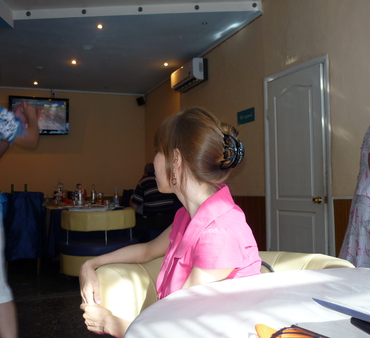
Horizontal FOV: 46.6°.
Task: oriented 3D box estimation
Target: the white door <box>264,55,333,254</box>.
[{"bbox_3d":[0.890,0.213,3.453,0.090,2.090,0.725,2,-4,-30],"label":"white door"}]

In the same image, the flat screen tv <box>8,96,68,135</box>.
[{"bbox_3d":[-2.176,-0.801,6.439,0.840,0.540,0.090,1,-4,-15],"label":"flat screen tv"}]

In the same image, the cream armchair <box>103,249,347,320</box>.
[{"bbox_3d":[0.148,0.760,1.650,0.880,0.780,0.720,0,-3,-7],"label":"cream armchair"}]

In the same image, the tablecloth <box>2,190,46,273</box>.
[{"bbox_3d":[-2.123,0.857,5.750,0.450,1.020,0.430,-1,-3,9],"label":"tablecloth"}]

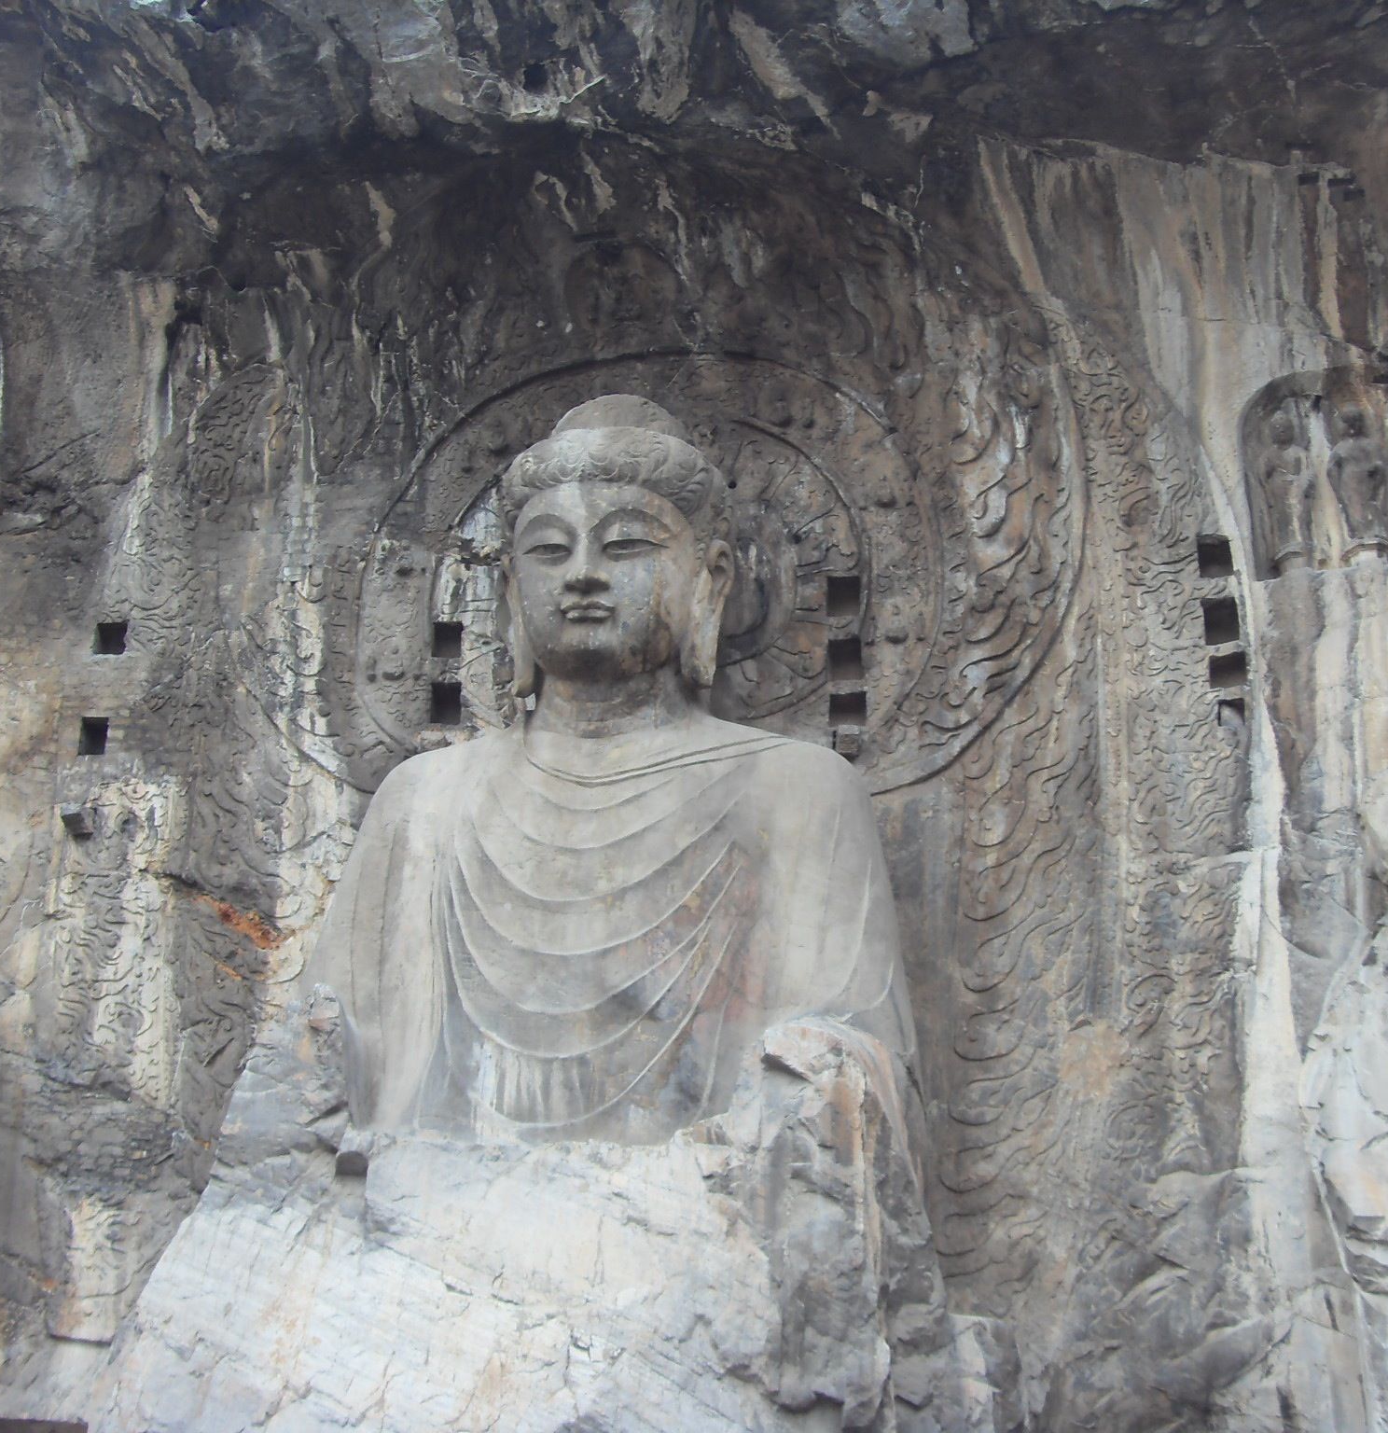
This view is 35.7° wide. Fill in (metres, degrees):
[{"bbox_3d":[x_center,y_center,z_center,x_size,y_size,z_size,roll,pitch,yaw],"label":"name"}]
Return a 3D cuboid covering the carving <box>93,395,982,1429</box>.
[{"bbox_3d":[-1.300,1.943,25.711,9.200,15.200,6.600,-5,-22,14],"label":"carving"}]

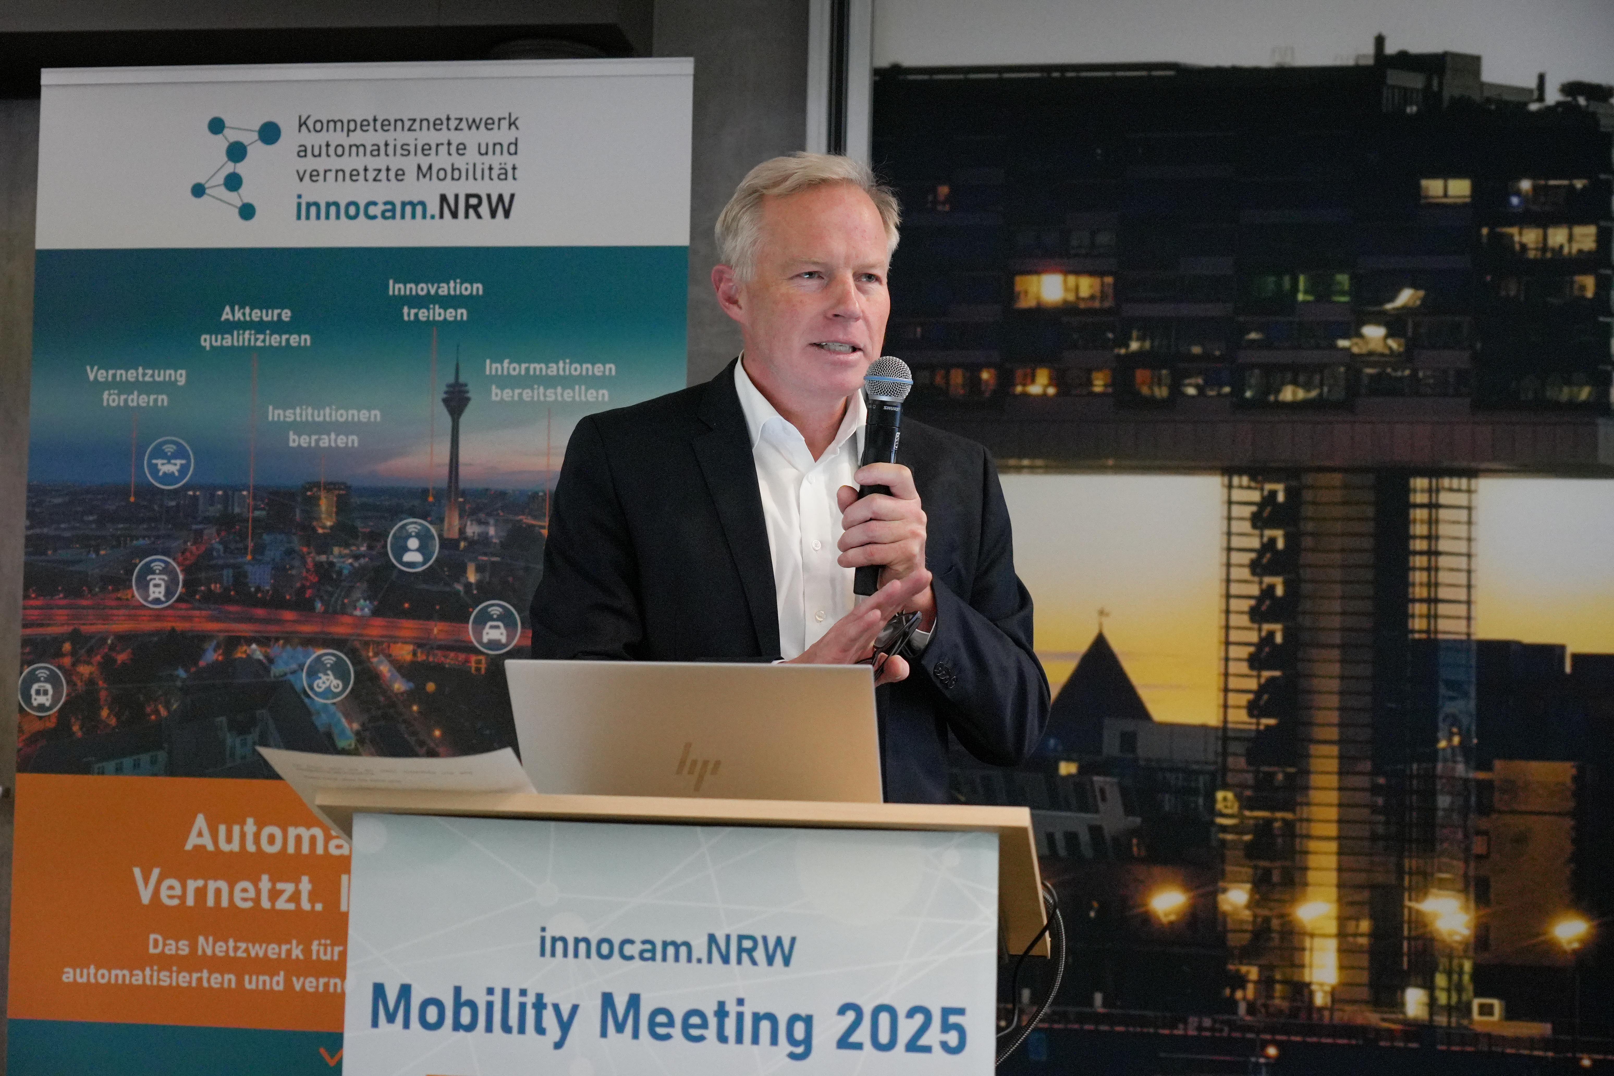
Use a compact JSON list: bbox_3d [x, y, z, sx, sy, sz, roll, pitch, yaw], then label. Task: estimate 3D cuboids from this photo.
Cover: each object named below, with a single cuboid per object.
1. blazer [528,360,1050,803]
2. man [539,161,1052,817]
[{"bbox_3d":[-0.025,0.180,2.440,0.560,0.770,0.400,2,-4,-18],"label":"blazer"},{"bbox_3d":[-0.030,0.490,2.420,0.570,1.820,0.450,2,-4,-18],"label":"man"}]

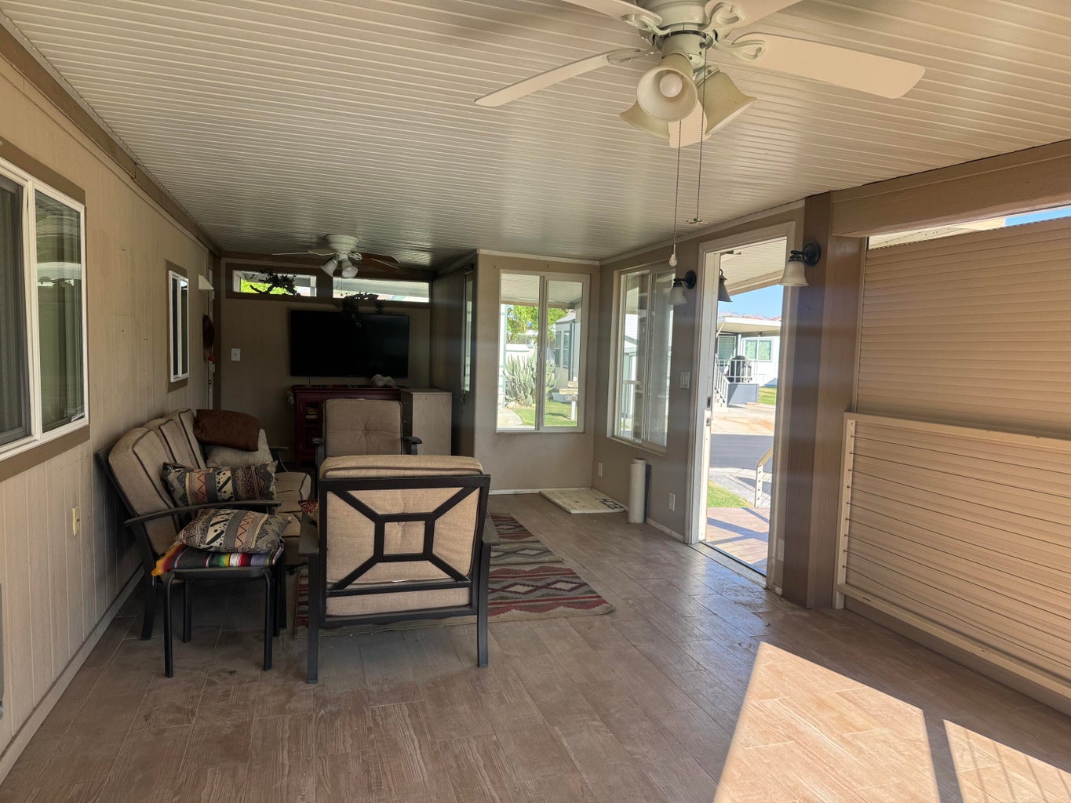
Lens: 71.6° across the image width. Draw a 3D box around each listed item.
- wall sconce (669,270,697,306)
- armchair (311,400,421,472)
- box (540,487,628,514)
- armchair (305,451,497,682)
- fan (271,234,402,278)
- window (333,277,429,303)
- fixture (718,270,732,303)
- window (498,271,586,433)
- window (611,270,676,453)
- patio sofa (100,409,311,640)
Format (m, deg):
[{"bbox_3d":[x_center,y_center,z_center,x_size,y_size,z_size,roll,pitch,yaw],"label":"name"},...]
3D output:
[{"bbox_3d":[0.992,-0.806,5.194,0.206,0.237,0.161,1,4,-16],"label":"wall sconce"},{"bbox_3d":[-1.339,0.416,5.797,0.781,0.897,0.856,1,5,-18],"label":"armchair"},{"bbox_3d":[0.392,0.862,6.436,0.489,0.035,0.897,1,4,-16],"label":"box"},{"bbox_3d":[-0.604,0.628,3.195,0.781,0.912,0.856,1,4,-16],"label":"armchair"},{"bbox_3d":[-1.628,-1.208,6.221,1.108,0.348,1.108,1,5,-18],"label":"fan"},{"bbox_3d":[-1.836,-1.336,8.905,1.143,0.242,0.091,1,5,-18],"label":"window"},{"bbox_3d":[1.306,-0.835,5.320,0.232,0.242,0.181,1,4,-16],"label":"fixture"},{"bbox_3d":[0.066,-0.442,6.760,0.831,1.441,0.081,1,4,-16],"label":"window"},{"bbox_3d":[0.860,-0.366,6.077,0.081,1.411,1.058,1,4,-16],"label":"window"},{"bbox_3d":[-1.711,0.529,4.120,0.856,0.902,1.884,1,5,-18],"label":"patio sofa"}]

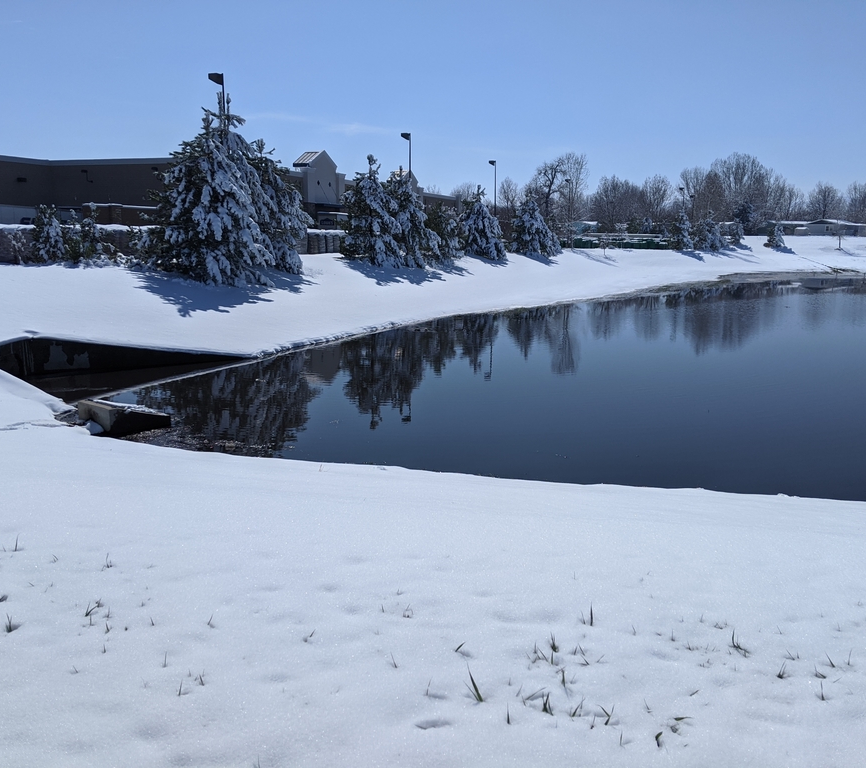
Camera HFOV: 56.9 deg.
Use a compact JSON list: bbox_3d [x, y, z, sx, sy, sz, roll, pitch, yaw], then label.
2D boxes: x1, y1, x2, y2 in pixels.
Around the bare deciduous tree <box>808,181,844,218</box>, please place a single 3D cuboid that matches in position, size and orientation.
[{"bbox_3d":[115.976,-51.857,236.000,9.550,16.180,9.550,5,11,25],"label":"bare deciduous tree"}]

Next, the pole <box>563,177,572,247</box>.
[{"bbox_3d":[20.349,-25.836,119.357,1.000,9.590,0.450,4,11,20],"label":"pole"}]

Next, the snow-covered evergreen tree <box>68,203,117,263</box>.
[{"bbox_3d":[-13.003,-5.785,30.500,1.760,2.250,1.760,-4,11,-22],"label":"snow-covered evergreen tree"}]

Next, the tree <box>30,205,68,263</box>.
[{"bbox_3d":[-13.750,-5.310,28.380,1.370,2.050,1.370,0,11,0],"label":"tree"}]

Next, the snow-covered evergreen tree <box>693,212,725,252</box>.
[{"bbox_3d":[35.657,-19.537,103.000,3.900,5.070,3.900,4,10,18],"label":"snow-covered evergreen tree"}]

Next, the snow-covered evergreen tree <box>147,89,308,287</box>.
[{"bbox_3d":[-8.599,-8.090,33.121,6.500,7.540,6.600,0,11,0],"label":"snow-covered evergreen tree"}]

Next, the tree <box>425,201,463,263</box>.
[{"bbox_3d":[0.630,-10.086,53.000,2.790,3.980,2.790,0,10,1],"label":"tree"}]

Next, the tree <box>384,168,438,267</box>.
[{"bbox_3d":[-1.414,-10.484,50.172,3.600,6.030,3.600,0,11,0],"label":"tree"}]

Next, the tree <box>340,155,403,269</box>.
[{"bbox_3d":[-3.560,-10.210,47.000,3.640,6.450,3.640,-1,10,-4],"label":"tree"}]

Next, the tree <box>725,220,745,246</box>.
[{"bbox_3d":[48.315,-24.221,127.169,3.240,4.010,3.240,0,11,0],"label":"tree"}]

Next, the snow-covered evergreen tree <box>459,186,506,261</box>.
[{"bbox_3d":[3.925,-12.593,62.571,3.680,5.680,3.680,0,11,0],"label":"snow-covered evergreen tree"}]

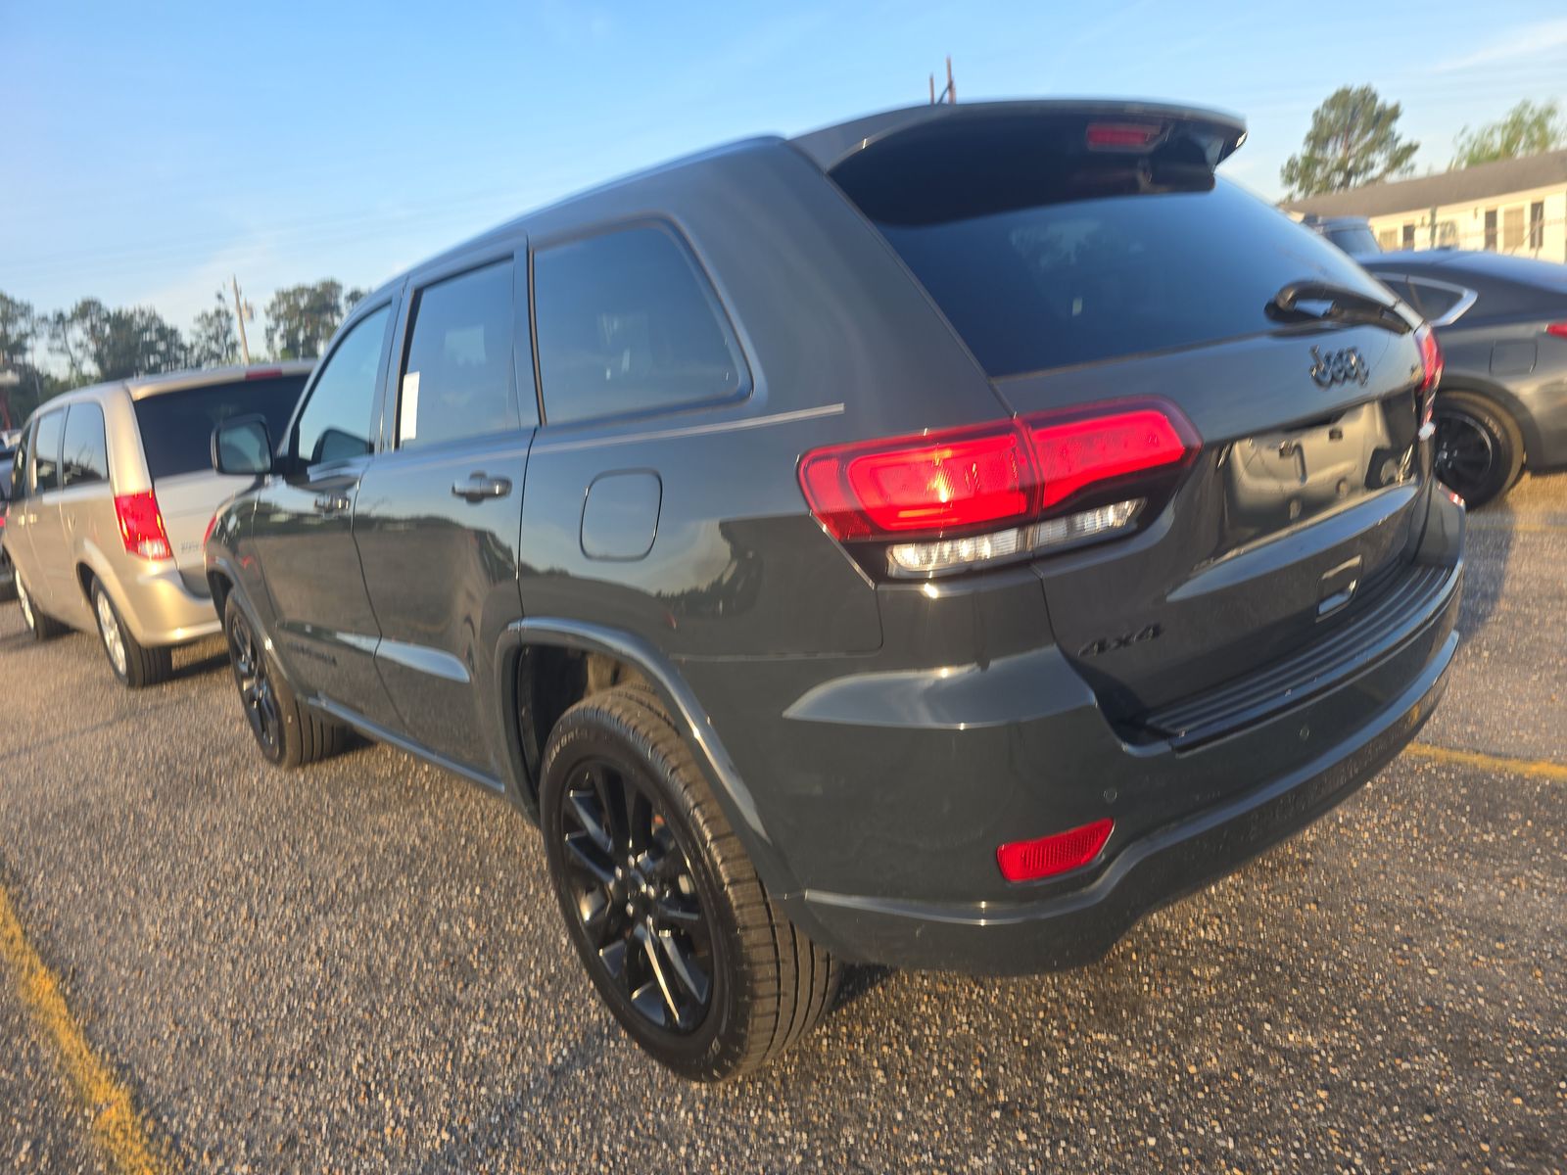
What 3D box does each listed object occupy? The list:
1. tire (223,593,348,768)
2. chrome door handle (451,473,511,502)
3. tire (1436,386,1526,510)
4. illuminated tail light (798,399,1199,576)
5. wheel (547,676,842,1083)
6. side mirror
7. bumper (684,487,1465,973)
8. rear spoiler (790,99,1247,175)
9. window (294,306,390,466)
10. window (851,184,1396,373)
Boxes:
[{"bbox_3d":[-2.063,0.339,4.334,0.275,0.773,0.773,-17,15,-38],"label":"tire"},{"bbox_3d":[-0.630,-0.207,2.165,0.052,0.064,0.240,-17,15,-38],"label":"chrome door handle"},{"bbox_3d":[3.893,-0.795,6.063,0.225,0.670,0.670,-17,15,-38],"label":"tire"},{"bbox_3d":[0.318,-0.143,1.477,0.556,0.200,0.230,-14,13,-26],"label":"illuminated tail light"},{"bbox_3d":[-0.202,0.563,2.102,0.275,0.773,0.773,-17,15,-38],"label":"wheel"},{"bbox_3d":[-1.719,-0.449,3.320,0.200,0.185,0.135,-17,15,-38],"label":"side mirror"},{"bbox_3d":[0.789,0.096,2.026,1.900,0.600,0.660,-17,15,-38],"label":"bumper"},{"bbox_3d":[0.548,-0.839,1.967,1.230,0.130,0.310,-17,15,-38],"label":"rear spoiler"},{"bbox_3d":[-1.333,-0.598,3.144,0.050,0.455,0.820,11,-3,-40],"label":"window"},{"bbox_3d":[0.692,-0.615,1.874,1.300,0.090,0.480,-17,59,-38],"label":"window"}]

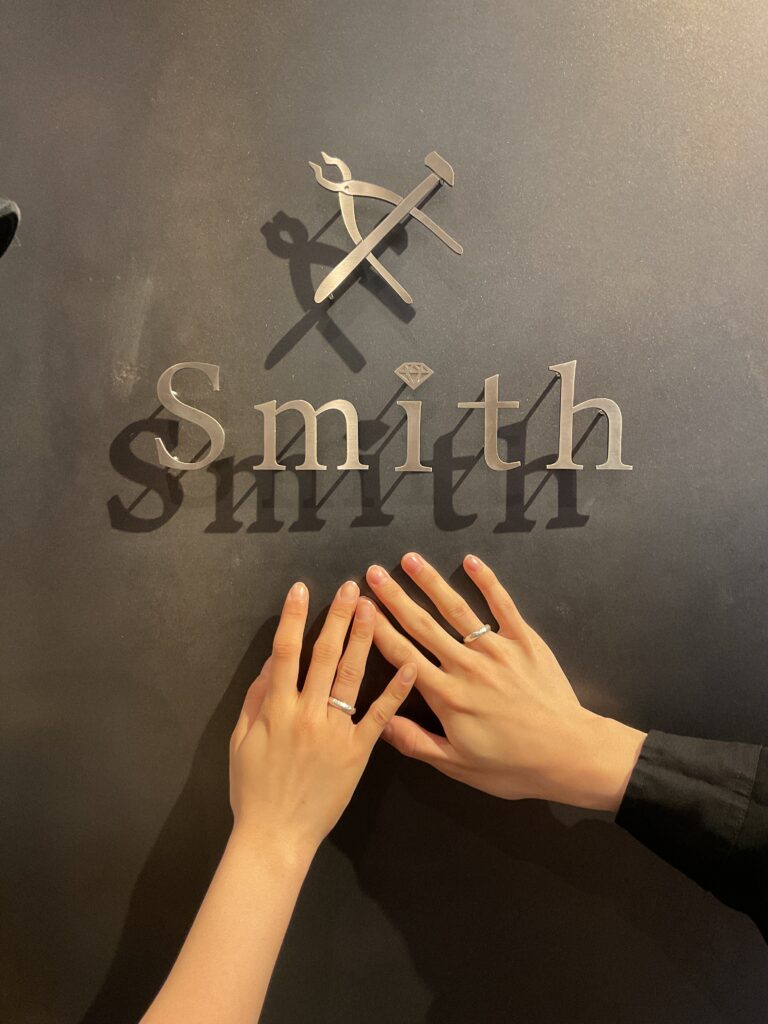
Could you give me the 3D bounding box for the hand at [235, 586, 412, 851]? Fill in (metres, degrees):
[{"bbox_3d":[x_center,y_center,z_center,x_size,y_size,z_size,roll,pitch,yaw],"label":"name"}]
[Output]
[{"bbox_3d":[-0.040,0.132,0.555,0.107,0.179,0.055,11,-12,0],"label":"hand"}]

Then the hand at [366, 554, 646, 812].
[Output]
[{"bbox_3d":[0.064,0.117,0.555,0.217,0.129,0.065,38,0,10],"label":"hand"}]

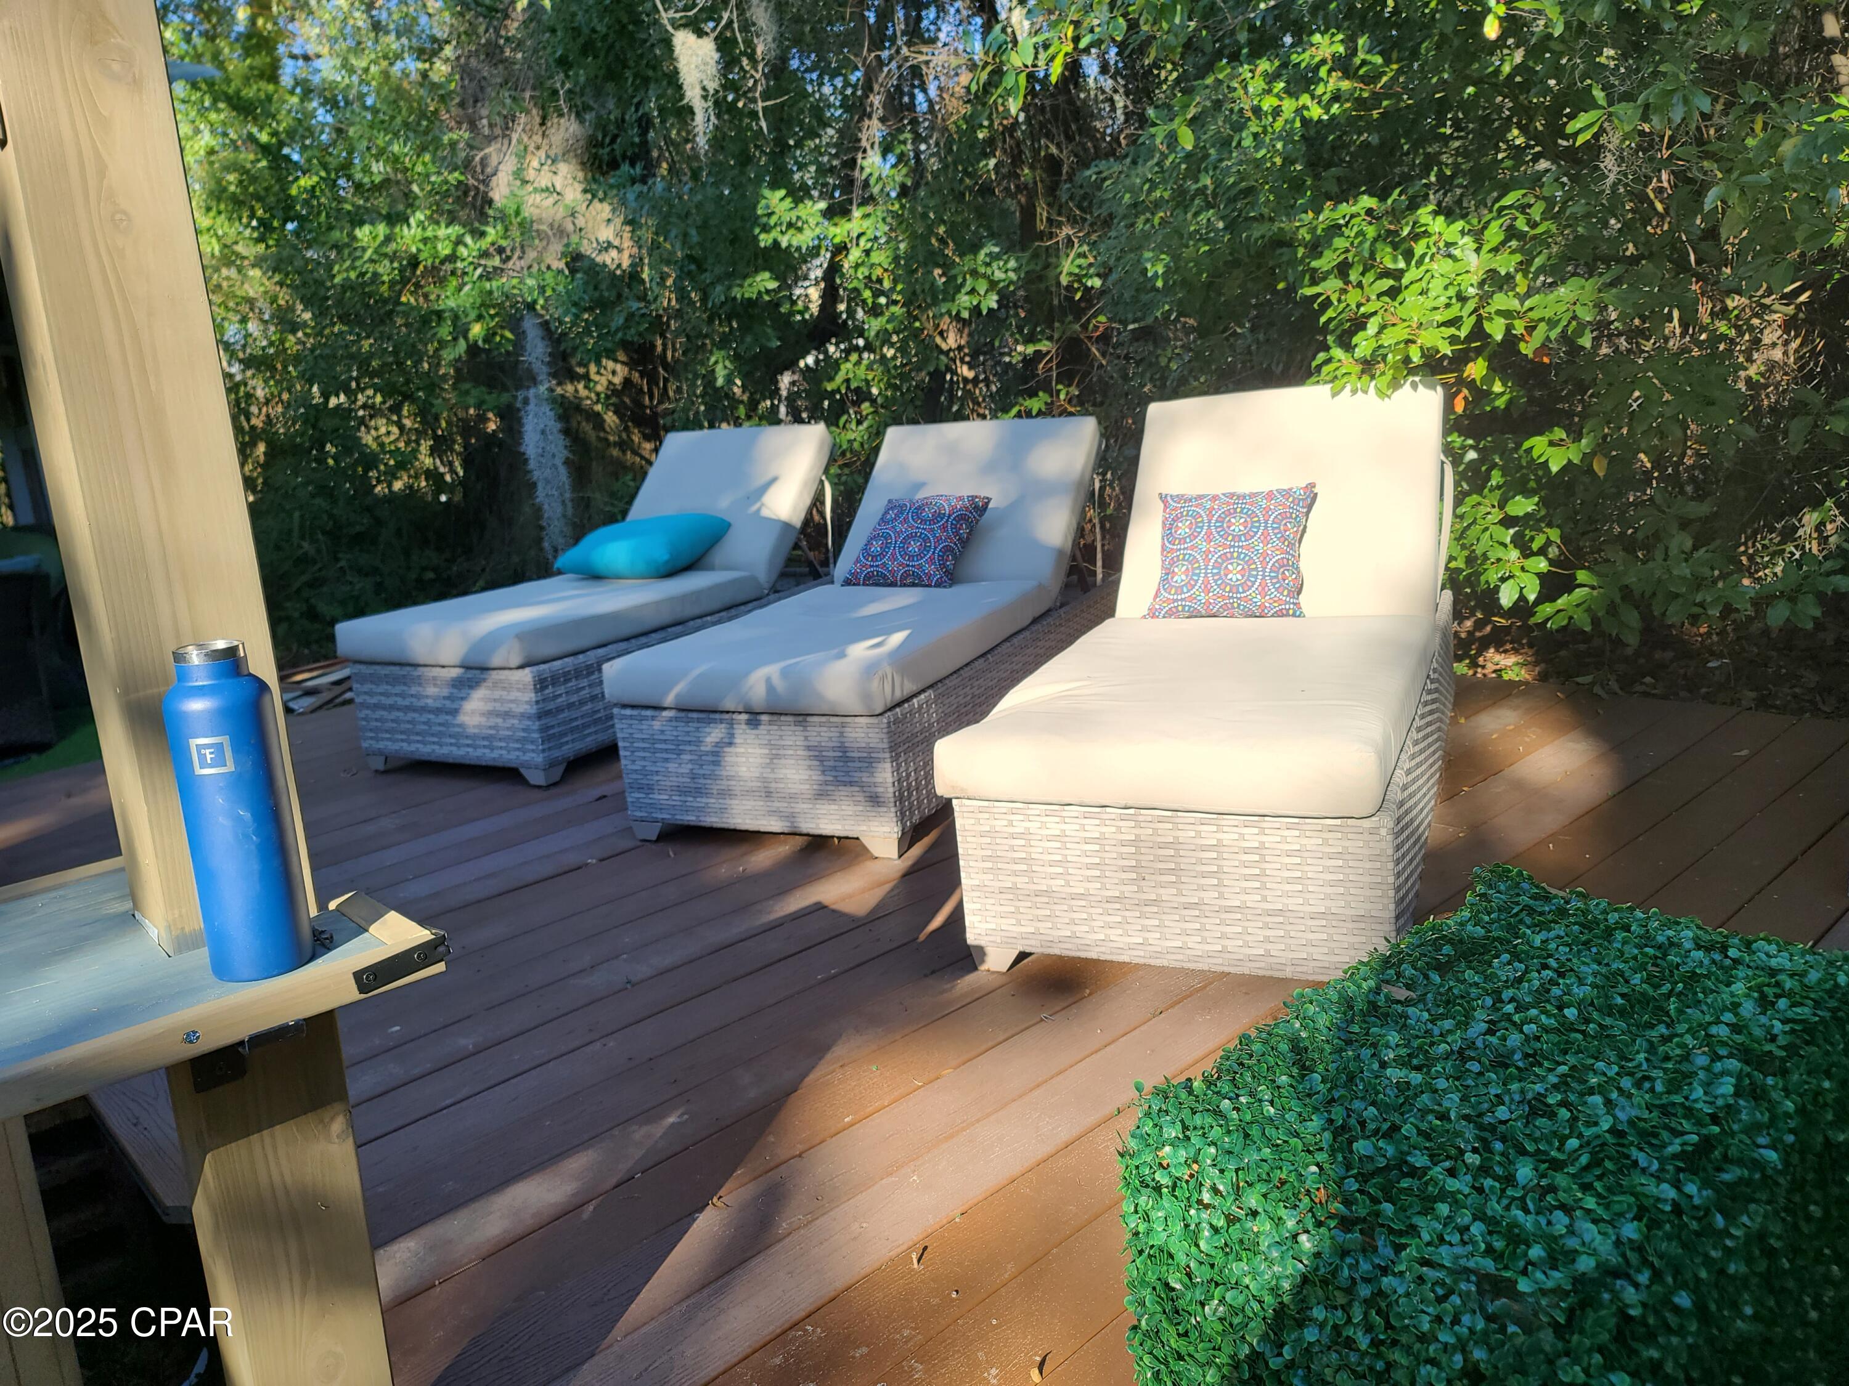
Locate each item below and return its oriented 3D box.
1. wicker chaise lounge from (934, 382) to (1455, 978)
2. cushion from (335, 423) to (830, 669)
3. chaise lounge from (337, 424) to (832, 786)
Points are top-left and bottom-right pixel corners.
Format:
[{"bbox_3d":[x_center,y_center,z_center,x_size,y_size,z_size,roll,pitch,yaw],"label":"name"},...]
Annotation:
[{"bbox_3d":[0.768,-0.183,3.110,0.780,0.965,2.035,1,15,24],"label":"wicker chaise lounge"},{"bbox_3d":[-1.113,-0.587,4.797,0.765,0.590,1.895,2,15,27],"label":"cushion"},{"bbox_3d":[-1.061,-0.435,4.897,0.770,0.940,2.030,2,15,27],"label":"chaise lounge"}]

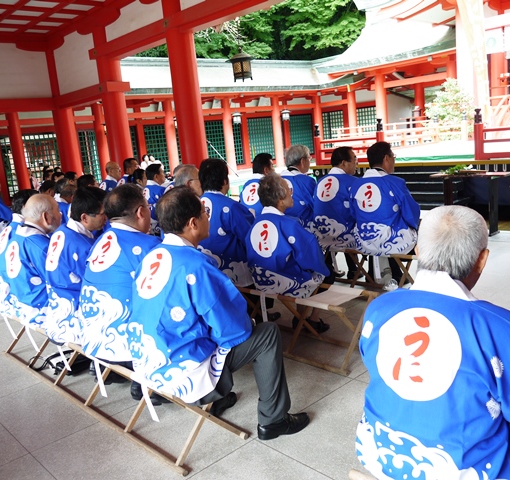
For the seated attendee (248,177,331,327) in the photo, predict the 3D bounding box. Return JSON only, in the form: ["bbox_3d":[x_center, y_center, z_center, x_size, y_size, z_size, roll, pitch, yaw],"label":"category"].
[{"bbox_3d":[0.322,0.119,3.533,0.637,1.187,0.520,-15,14,-41],"label":"seated attendee"}]

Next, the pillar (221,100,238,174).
[{"bbox_3d":[-0.847,-3.514,17.645,0.310,2.610,0.310,-5,10,1],"label":"pillar"}]

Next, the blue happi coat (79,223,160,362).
[{"bbox_3d":[-0.571,0.238,2.667,0.500,0.720,0.560,-14,14,-41],"label":"blue happi coat"}]

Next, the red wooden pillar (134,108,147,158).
[{"bbox_3d":[-3.702,-3.120,17.174,0.220,2.550,0.220,-14,14,-41],"label":"red wooden pillar"}]

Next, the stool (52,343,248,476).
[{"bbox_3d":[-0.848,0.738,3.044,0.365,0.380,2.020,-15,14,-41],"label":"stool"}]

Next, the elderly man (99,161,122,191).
[{"bbox_3d":[-1.974,-0.515,7.932,0.690,1.340,0.580,-14,14,-41],"label":"elderly man"}]

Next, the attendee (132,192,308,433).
[{"bbox_3d":[-0.190,0.353,2.423,0.690,1.250,0.610,-14,14,-41],"label":"attendee"}]

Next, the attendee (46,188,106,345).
[{"bbox_3d":[-0.872,0.275,3.168,0.679,1.246,0.500,-15,14,-41],"label":"attendee"}]

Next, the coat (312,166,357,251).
[{"bbox_3d":[0.845,-0.308,4.762,0.490,0.750,0.590,-14,14,-41],"label":"coat"}]

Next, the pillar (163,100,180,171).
[{"bbox_3d":[-2.571,-3.066,16.082,0.310,2.620,0.310,-14,14,-41],"label":"pillar"}]

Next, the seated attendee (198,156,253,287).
[{"bbox_3d":[-0.051,0.010,3.992,0.665,1.305,0.520,-15,14,-41],"label":"seated attendee"}]

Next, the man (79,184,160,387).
[{"bbox_3d":[-0.515,0.310,2.783,0.686,1.249,0.530,-15,14,-41],"label":"man"}]

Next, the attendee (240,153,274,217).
[{"bbox_3d":[0.196,-0.286,5.605,0.690,1.310,0.580,-14,14,-41],"label":"attendee"}]

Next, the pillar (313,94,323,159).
[{"bbox_3d":[2.567,-4.452,20.736,0.310,2.650,0.310,-5,10,1],"label":"pillar"}]

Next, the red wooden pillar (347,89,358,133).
[{"bbox_3d":[4.219,-5.018,22.221,0.310,2.670,0.310,-14,14,-41],"label":"red wooden pillar"}]

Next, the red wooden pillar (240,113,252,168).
[{"bbox_3d":[-0.438,-4.681,24.487,0.310,2.641,0.310,-5,11,1],"label":"red wooden pillar"}]

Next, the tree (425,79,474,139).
[{"bbox_3d":[6.199,-4.080,16.500,1.500,2.000,1.400,-2,11,21],"label":"tree"}]

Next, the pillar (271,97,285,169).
[{"bbox_3d":[1.035,-4.771,22.948,0.350,3.048,0.350,-5,11,1],"label":"pillar"}]

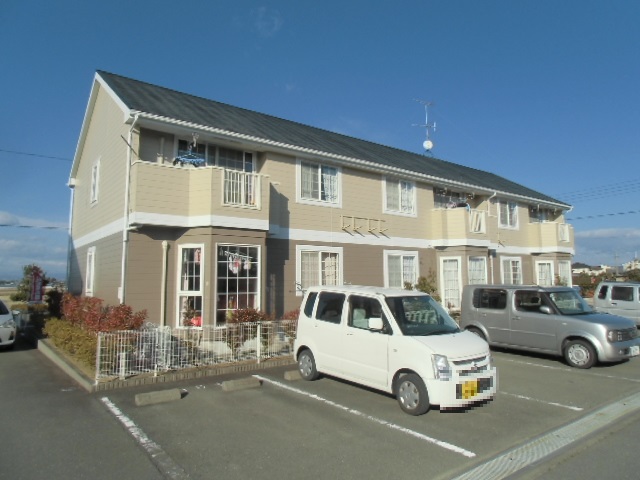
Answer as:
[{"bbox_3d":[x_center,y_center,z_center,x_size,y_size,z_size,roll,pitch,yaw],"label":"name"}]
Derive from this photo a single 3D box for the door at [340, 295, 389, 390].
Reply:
[{"bbox_3d":[0.703,1.439,6.535,0.180,1.240,1.000,4,-6,-36],"label":"door"}]

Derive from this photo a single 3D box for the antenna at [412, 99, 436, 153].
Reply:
[{"bbox_3d":[5.444,-5.920,23.129,1.250,3.000,0.850,-1,-5,11],"label":"antenna"}]

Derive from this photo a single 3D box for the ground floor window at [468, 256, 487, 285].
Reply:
[{"bbox_3d":[6.347,1.739,17.792,1.268,2.103,0.120,4,-7,-37],"label":"ground floor window"}]

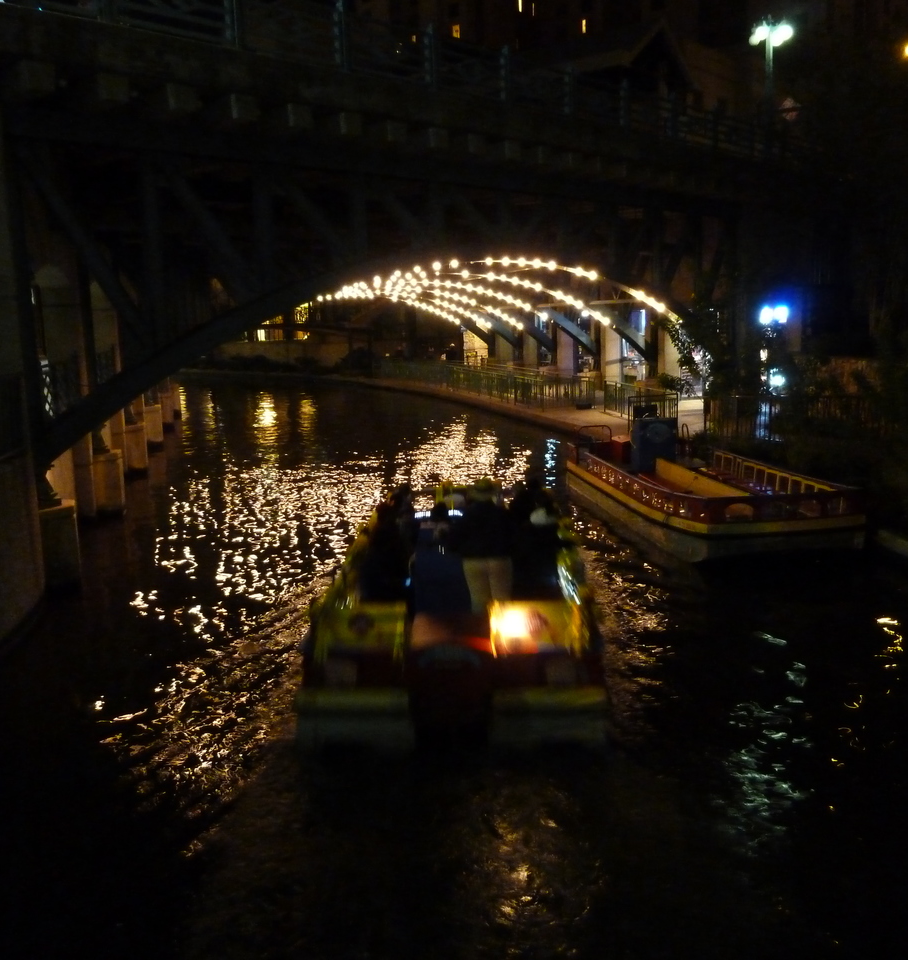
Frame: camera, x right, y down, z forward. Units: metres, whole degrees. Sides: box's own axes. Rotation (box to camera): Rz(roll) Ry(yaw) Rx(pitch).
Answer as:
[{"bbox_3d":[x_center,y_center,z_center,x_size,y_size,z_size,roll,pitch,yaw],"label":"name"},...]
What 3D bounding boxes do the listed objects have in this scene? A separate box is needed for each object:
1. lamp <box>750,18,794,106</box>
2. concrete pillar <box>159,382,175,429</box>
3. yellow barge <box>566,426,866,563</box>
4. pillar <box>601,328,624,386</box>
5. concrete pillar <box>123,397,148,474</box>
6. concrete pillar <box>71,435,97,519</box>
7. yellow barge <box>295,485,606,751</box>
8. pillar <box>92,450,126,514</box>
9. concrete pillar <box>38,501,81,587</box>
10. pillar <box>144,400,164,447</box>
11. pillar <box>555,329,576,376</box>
[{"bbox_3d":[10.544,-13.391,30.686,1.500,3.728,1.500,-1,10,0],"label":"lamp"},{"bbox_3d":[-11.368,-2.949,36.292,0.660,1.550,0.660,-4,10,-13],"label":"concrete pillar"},{"bbox_3d":[4.670,-0.084,18.142,2.850,1.500,6.608,-4,10,-13],"label":"yellow barge"},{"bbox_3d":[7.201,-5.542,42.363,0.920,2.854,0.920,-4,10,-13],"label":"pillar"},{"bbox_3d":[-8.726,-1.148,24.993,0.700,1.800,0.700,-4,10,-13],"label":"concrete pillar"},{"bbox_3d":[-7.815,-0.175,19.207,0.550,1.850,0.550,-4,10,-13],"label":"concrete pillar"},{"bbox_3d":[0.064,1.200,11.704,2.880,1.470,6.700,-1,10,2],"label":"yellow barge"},{"bbox_3d":[-7.423,0.025,19.604,0.720,1.300,0.720,-4,10,-13],"label":"pillar"},{"bbox_3d":[-6.177,0.973,14.200,0.720,1.250,0.720,-4,10,-13],"label":"concrete pillar"},{"bbox_3d":[-10.206,-1.982,31.135,0.680,1.380,0.680,-4,10,-13],"label":"pillar"},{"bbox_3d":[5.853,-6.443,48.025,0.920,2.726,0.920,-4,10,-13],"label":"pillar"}]

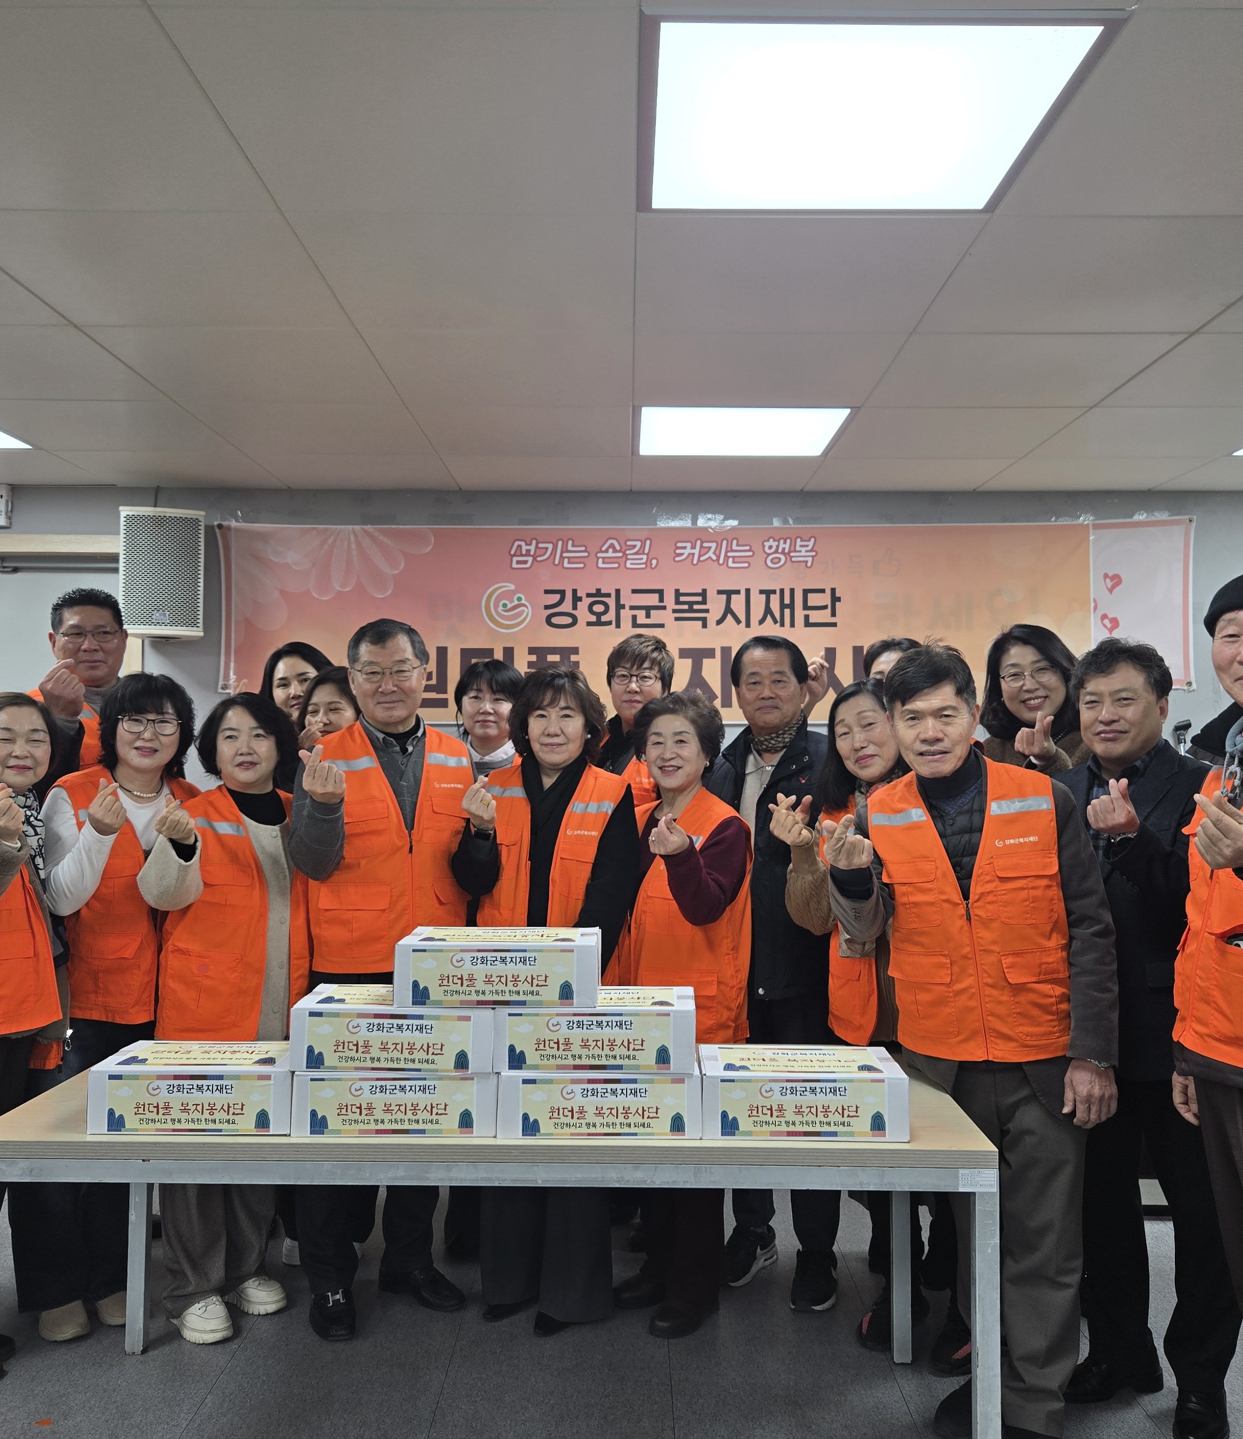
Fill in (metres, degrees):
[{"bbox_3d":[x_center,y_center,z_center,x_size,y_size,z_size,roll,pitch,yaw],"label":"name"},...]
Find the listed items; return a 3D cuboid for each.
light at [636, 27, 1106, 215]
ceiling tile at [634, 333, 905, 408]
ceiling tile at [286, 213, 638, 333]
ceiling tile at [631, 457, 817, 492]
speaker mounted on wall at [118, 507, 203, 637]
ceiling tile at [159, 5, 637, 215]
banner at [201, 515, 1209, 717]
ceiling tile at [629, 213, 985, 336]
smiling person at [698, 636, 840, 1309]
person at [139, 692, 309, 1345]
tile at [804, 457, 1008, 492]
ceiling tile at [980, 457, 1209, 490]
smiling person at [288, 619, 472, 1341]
[{"bbox_3d":[0.325,-0.872,1.830,0.580,0.050,0.580,0,-1,0],"label":"light"},{"bbox_3d":[0.329,-0.836,3.017,0.600,0.020,0.600,0,-1,0],"label":"ceiling tile"},{"bbox_3d":[-0.273,-0.855,2.431,0.600,0.020,0.600,0,-1,0],"label":"ceiling tile"},{"bbox_3d":[0.335,-0.817,4.205,0.600,0.020,0.540,0,-1,0],"label":"ceiling tile"},{"bbox_3d":[-1.490,-0.479,4.175,0.260,0.400,0.250,1,-1,-18],"label":"speaker mounted on wall"},{"bbox_3d":[-0.277,-0.865,1.838,0.600,0.020,0.600,0,-1,0],"label":"ceiling tile"},{"bbox_3d":[0.289,-0.351,4.456,3.422,0.691,0.020,0,-1,0],"label":"banner"},{"bbox_3d":[0.326,-0.850,2.435,0.600,0.020,0.600,0,-1,0],"label":"ceiling tile"},{"bbox_3d":[0.399,0.620,3.310,0.480,1.680,0.340,0,-1,12],"label":"smiling person"},{"bbox_3d":[-0.961,0.695,3.102,0.430,1.523,0.400,1,-1,-18],"label":"person"},{"bbox_3d":[0.934,-0.808,4.173,0.600,0.020,0.506,0,-1,0],"label":"tile"},{"bbox_3d":[1.534,-0.803,4.170,0.600,0.020,0.506,0,-1,0],"label":"ceiling tile"},{"bbox_3d":[-0.587,0.607,3.130,0.500,1.706,0.420,1,-1,-8],"label":"smiling person"}]

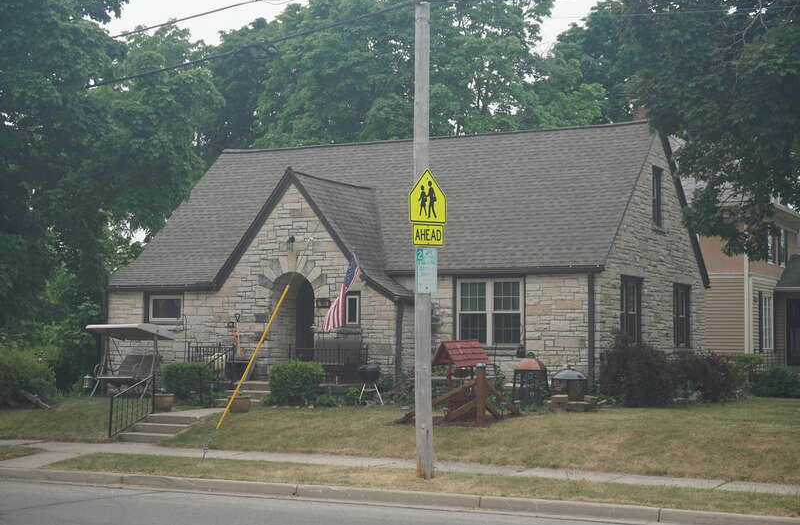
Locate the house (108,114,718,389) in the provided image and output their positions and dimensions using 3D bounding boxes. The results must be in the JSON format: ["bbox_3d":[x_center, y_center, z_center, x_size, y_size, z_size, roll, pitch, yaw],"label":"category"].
[{"bbox_3d":[0.287,-0.126,32.766,13.270,6.620,10.962,-1,-3,26],"label":"house"}]

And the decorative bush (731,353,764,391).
[{"bbox_3d":[8.129,2.589,28.500,0.800,0.950,0.800,-1,-4,27],"label":"decorative bush"}]

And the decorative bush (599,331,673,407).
[{"bbox_3d":[4.626,2.092,24.000,1.450,1.500,1.400,-1,-4,27],"label":"decorative bush"}]

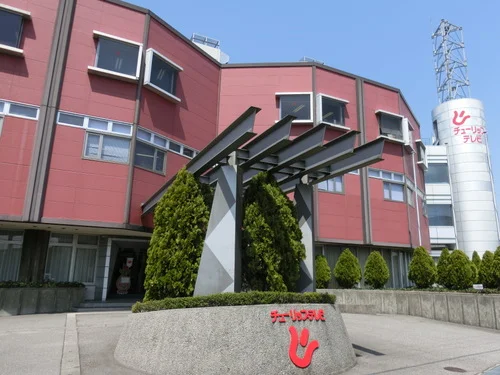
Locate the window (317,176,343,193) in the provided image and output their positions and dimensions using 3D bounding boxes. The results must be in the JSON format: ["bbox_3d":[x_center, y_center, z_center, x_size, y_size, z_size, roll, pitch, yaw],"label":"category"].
[{"bbox_3d":[4.166,-0.253,18.568,1.619,1.100,0.120,8,-15,-25],"label":"window"}]

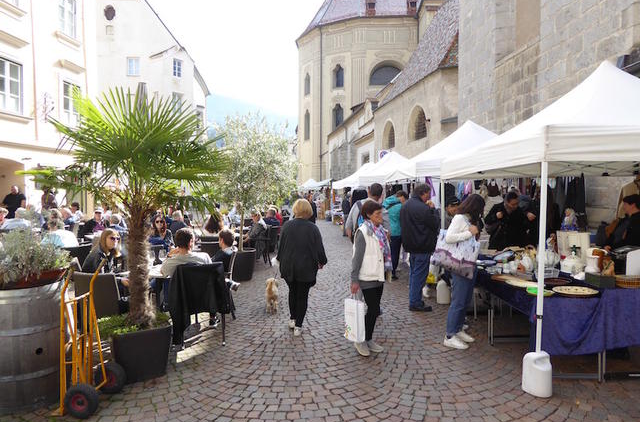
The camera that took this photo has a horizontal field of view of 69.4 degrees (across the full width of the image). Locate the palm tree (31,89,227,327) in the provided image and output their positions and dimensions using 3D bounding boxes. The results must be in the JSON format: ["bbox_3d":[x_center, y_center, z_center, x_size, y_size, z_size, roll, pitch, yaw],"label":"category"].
[{"bbox_3d":[-1.745,-0.015,4.170,1.750,2.120,1.700,0,1,0],"label":"palm tree"}]

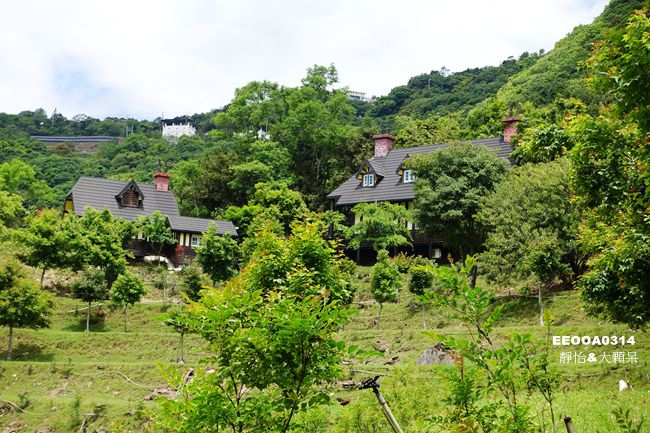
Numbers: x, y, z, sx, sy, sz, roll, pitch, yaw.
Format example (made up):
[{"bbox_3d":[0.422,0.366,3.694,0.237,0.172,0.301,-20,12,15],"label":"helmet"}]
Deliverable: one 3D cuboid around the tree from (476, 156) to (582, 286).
[{"bbox_3d":[10.974,0.322,61.020,5.690,6.870,5.400,0,-7,0],"label":"tree"}]

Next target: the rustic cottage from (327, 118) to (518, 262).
[{"bbox_3d":[7.109,-1.419,78.667,11.500,8.800,8.000,-5,-9,35],"label":"rustic cottage"}]

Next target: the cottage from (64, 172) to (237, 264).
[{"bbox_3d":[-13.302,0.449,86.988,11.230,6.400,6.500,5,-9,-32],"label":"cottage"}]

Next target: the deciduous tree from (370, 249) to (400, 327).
[{"bbox_3d":[2.651,3.199,49.827,1.310,3.420,1.250,0,-7,0],"label":"deciduous tree"}]

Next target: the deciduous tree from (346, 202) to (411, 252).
[{"bbox_3d":[3.337,0.873,70.916,3.990,3.490,3.790,0,-7,0],"label":"deciduous tree"}]

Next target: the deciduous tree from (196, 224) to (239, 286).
[{"bbox_3d":[-6.490,2.355,68.654,2.540,3.740,2.410,0,-7,0],"label":"deciduous tree"}]

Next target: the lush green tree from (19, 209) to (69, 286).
[{"bbox_3d":[-15.374,1.693,62.103,2.730,4.260,2.590,0,-7,0],"label":"lush green tree"}]

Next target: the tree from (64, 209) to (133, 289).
[{"bbox_3d":[-12.498,1.766,62.743,3.750,4.410,3.560,0,-7,0],"label":"tree"}]

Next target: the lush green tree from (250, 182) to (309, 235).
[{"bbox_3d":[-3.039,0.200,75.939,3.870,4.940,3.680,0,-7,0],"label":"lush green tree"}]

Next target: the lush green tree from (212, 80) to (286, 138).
[{"bbox_3d":[-7.693,-9.403,114.356,7.240,8.550,6.880,0,-7,0],"label":"lush green tree"}]

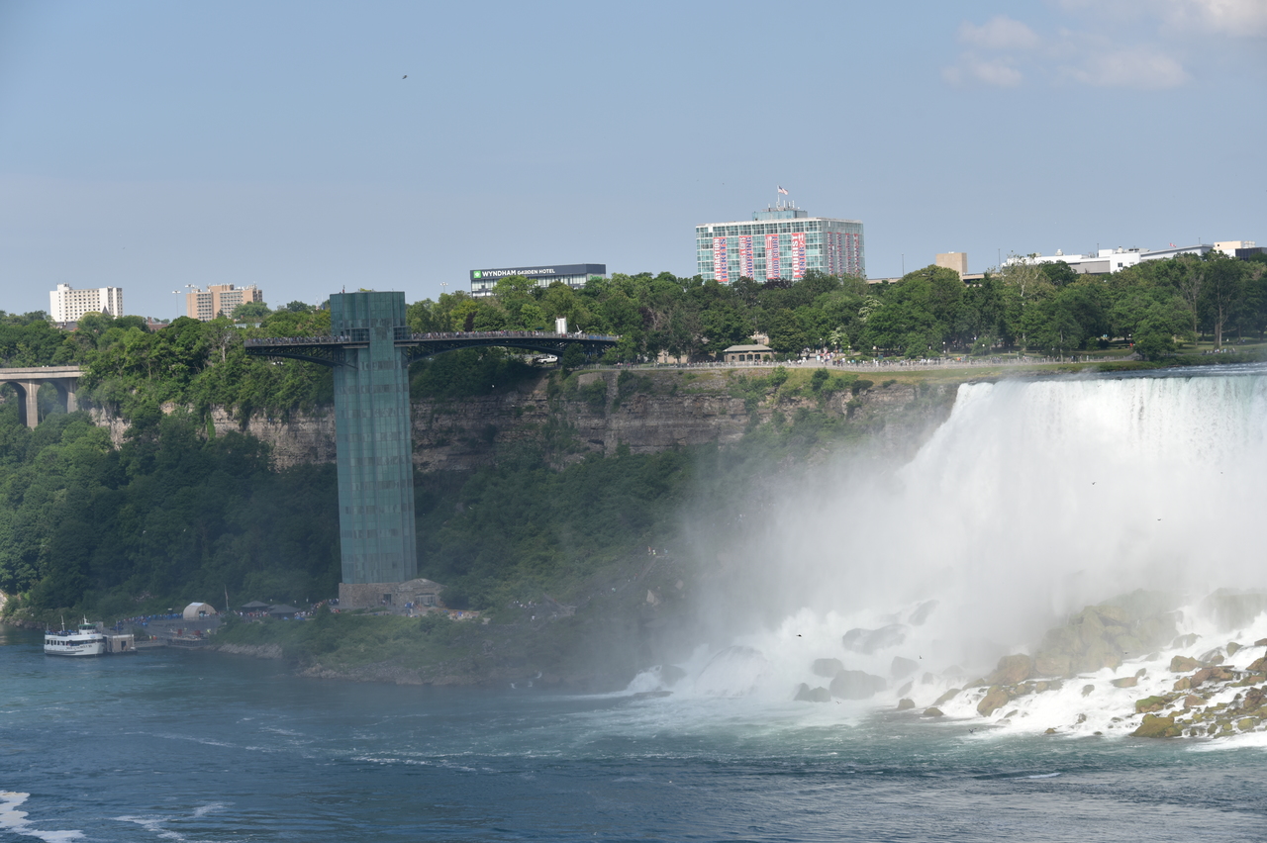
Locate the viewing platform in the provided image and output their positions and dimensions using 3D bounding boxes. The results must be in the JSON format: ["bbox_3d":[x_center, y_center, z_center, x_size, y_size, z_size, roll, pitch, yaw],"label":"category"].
[{"bbox_3d":[-41.746,-16.031,704.000,104.000,7.000,6.500,-4,2,-42],"label":"viewing platform"}]

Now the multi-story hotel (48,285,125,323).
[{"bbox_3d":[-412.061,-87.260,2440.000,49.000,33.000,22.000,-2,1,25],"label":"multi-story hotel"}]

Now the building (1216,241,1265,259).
[{"bbox_3d":[230.277,-64.102,1230.000,16.000,10.000,12.000,-2,1,22],"label":"building"}]

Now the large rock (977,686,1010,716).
[{"bbox_3d":[61.331,47.665,552.000,5.300,4.700,4.600,-2,1,0],"label":"large rock"}]

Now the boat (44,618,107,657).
[{"bbox_3d":[-136.190,52.520,790.000,8.800,8.800,23.000,-3,1,-28],"label":"boat"}]

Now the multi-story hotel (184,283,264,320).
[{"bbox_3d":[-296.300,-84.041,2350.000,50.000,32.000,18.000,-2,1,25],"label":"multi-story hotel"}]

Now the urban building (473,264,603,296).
[{"bbox_3d":[-25.708,-33.053,890.000,35.000,21.000,15.000,-2,1,22],"label":"urban building"}]

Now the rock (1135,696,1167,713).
[{"bbox_3d":[85.603,46.939,536.000,5.200,2.900,4.200,-2,1,0],"label":"rock"}]

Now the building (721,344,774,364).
[{"bbox_3d":[26.074,-15.485,745.000,11.200,4.200,6.000,-2,1,3],"label":"building"}]

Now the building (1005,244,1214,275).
[{"bbox_3d":[171.838,-56.683,1170.000,68.000,15.000,35.000,-2,1,22],"label":"building"}]

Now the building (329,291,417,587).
[{"bbox_3d":[-55.523,3.807,692.000,11.000,62.500,11.000,-1,2,45],"label":"building"}]

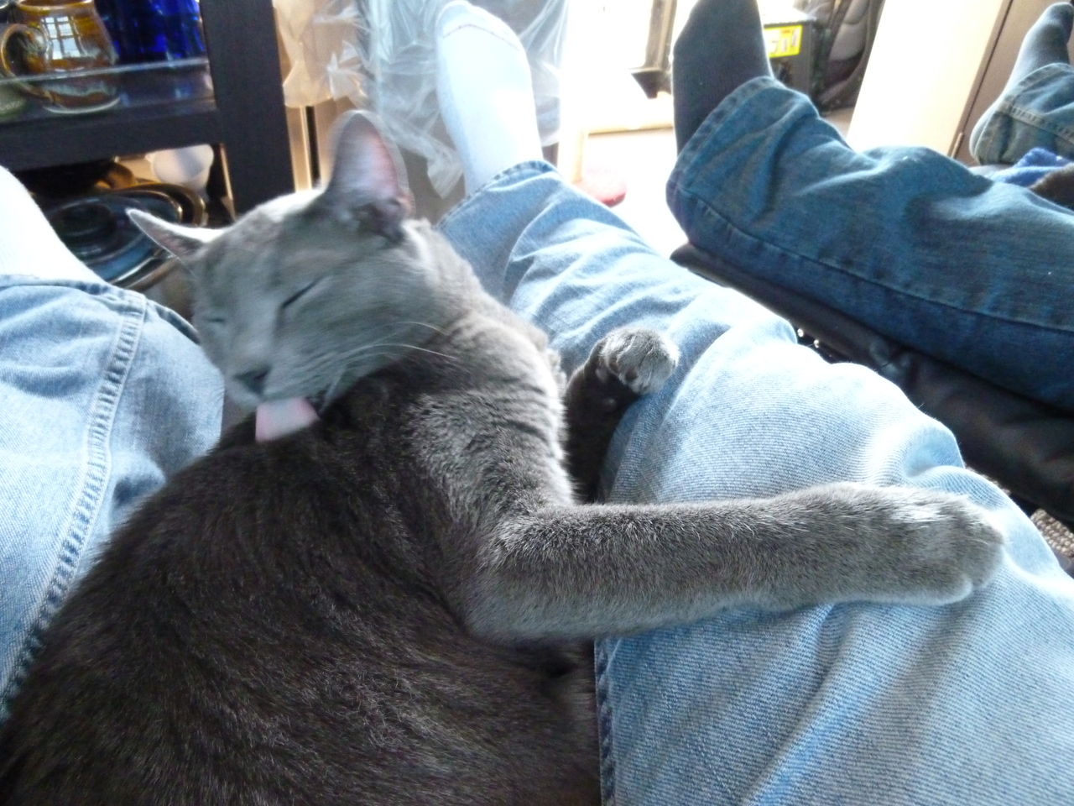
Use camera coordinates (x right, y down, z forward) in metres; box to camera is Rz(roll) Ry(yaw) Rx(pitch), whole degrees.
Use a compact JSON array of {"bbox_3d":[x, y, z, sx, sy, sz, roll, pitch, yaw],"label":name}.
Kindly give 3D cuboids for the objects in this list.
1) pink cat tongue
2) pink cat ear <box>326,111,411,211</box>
[{"bbox_3d":[-0.122,0.008,0.378,0.027,0.012,0.019,4,31,12],"label":"pink cat tongue"},{"bbox_3d":[-0.089,-0.128,0.410,0.041,0.053,0.025,-5,-5,-14],"label":"pink cat ear"}]

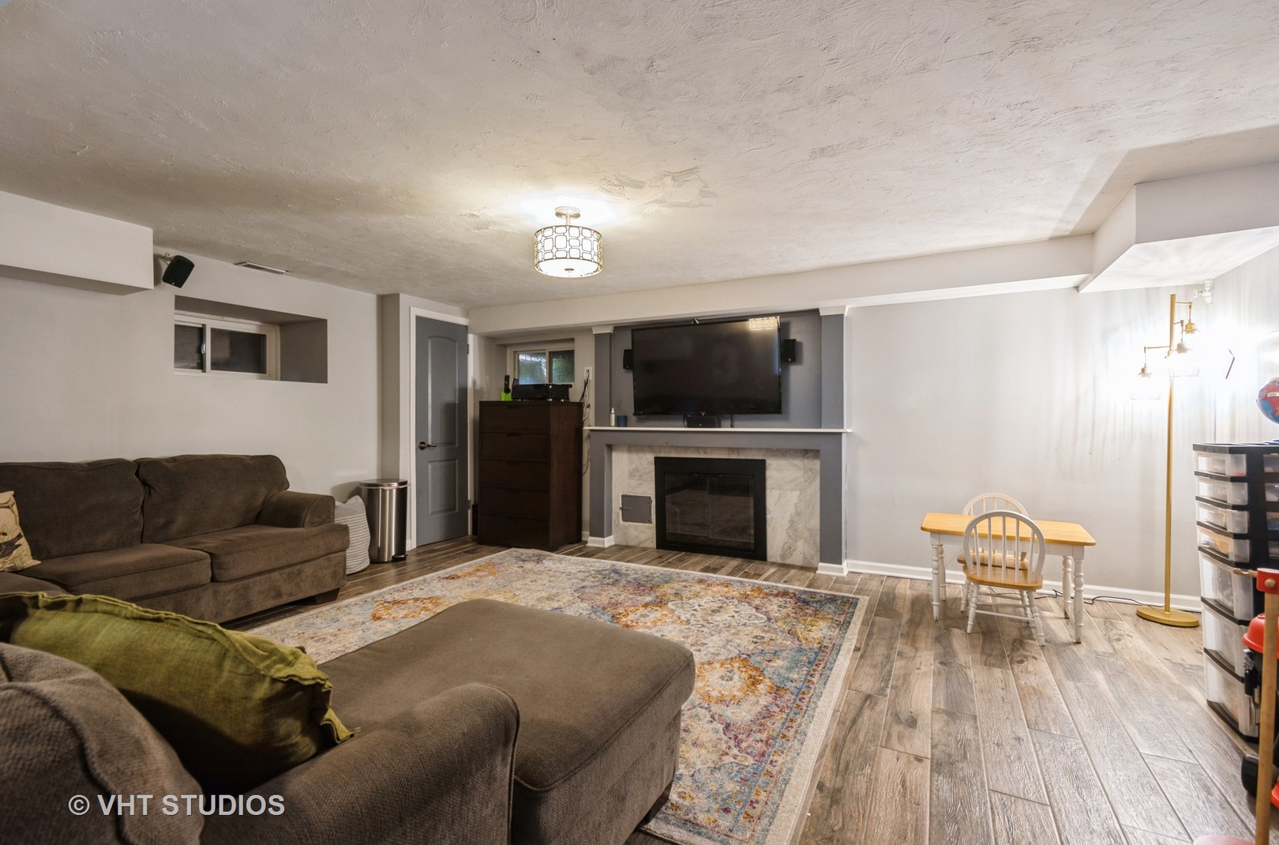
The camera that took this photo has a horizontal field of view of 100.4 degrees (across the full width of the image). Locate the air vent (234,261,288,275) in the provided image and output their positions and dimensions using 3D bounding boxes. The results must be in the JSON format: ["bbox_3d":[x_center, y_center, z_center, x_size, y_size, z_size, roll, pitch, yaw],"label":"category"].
[{"bbox_3d":[-2.622,-1.071,3.737,0.145,0.020,0.310,0,1,29],"label":"air vent"}]

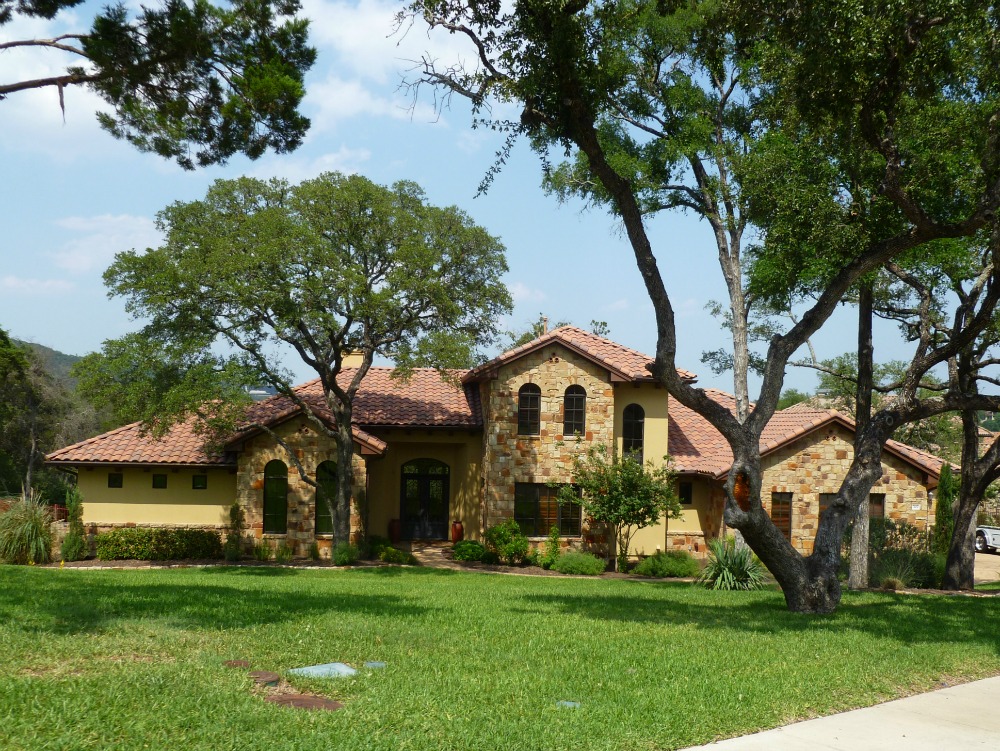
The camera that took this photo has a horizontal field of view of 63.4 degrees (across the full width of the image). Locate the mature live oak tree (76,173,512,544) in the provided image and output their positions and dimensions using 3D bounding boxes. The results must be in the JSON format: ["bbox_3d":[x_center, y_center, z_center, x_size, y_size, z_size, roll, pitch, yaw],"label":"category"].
[{"bbox_3d":[-6.100,-0.220,24.000,12.600,11.400,11.500,1,-2,0],"label":"mature live oak tree"}]

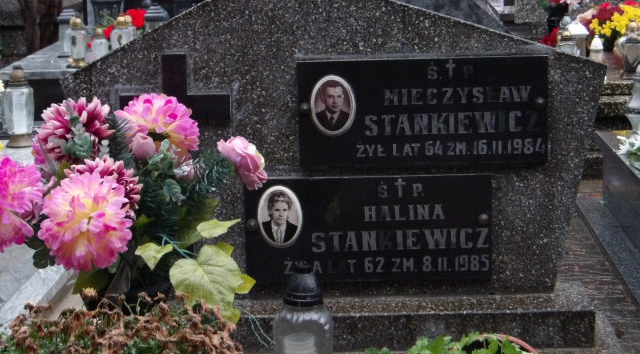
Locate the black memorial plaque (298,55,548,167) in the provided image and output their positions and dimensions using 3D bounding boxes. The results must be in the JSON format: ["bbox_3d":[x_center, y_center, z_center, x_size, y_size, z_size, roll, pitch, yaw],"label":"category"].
[{"bbox_3d":[0.224,-0.142,3.512,0.542,0.232,0.025,-1,11,3],"label":"black memorial plaque"}]

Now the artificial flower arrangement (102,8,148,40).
[{"bbox_3d":[-1.052,-0.814,8.700,0.260,0.210,0.220,-1,11,3],"label":"artificial flower arrangement"}]

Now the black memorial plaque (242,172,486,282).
[{"bbox_3d":[0.107,0.114,3.568,0.545,0.235,0.025,-1,11,3],"label":"black memorial plaque"}]

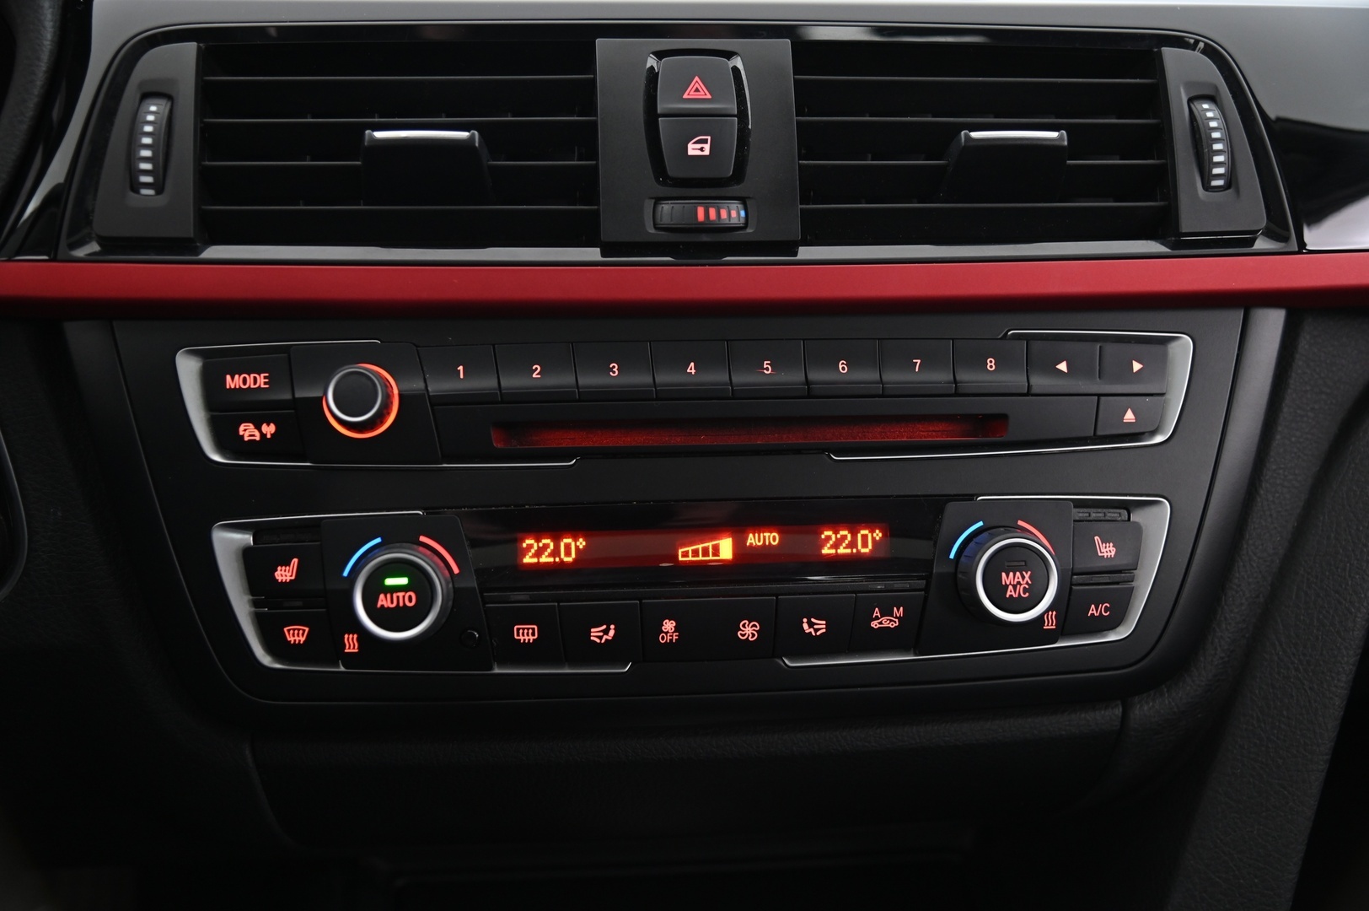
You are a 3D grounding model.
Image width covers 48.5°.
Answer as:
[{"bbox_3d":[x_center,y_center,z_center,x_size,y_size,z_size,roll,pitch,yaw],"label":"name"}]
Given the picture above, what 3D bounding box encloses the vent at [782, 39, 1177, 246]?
[{"bbox_3d":[0.077,-0.080,0.396,0.096,0.048,0.030,-1,-3,-10],"label":"vent"}]

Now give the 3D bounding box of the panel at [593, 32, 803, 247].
[{"bbox_3d":[0.003,-0.079,0.384,0.049,0.050,0.020,-1,-3,-5],"label":"panel"}]

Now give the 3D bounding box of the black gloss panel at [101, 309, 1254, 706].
[{"bbox_3d":[0.004,0.010,0.370,0.276,0.089,0.030,-1,-2,-7],"label":"black gloss panel"}]

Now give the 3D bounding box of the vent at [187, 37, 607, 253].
[{"bbox_3d":[-0.072,-0.079,0.388,0.099,0.049,0.030,-1,-3,-2],"label":"vent"}]

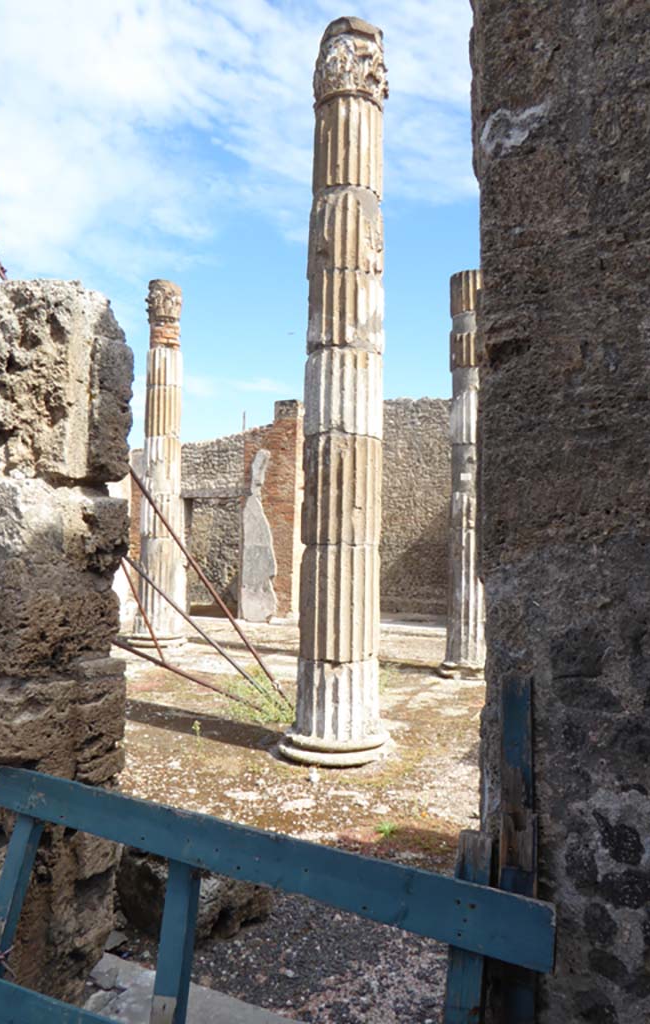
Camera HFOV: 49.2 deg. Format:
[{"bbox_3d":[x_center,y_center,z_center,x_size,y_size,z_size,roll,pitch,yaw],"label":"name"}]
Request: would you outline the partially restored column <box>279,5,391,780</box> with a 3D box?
[{"bbox_3d":[0.137,-0.899,5.191,0.790,5.200,0.790,0,-2,0],"label":"partially restored column"}]

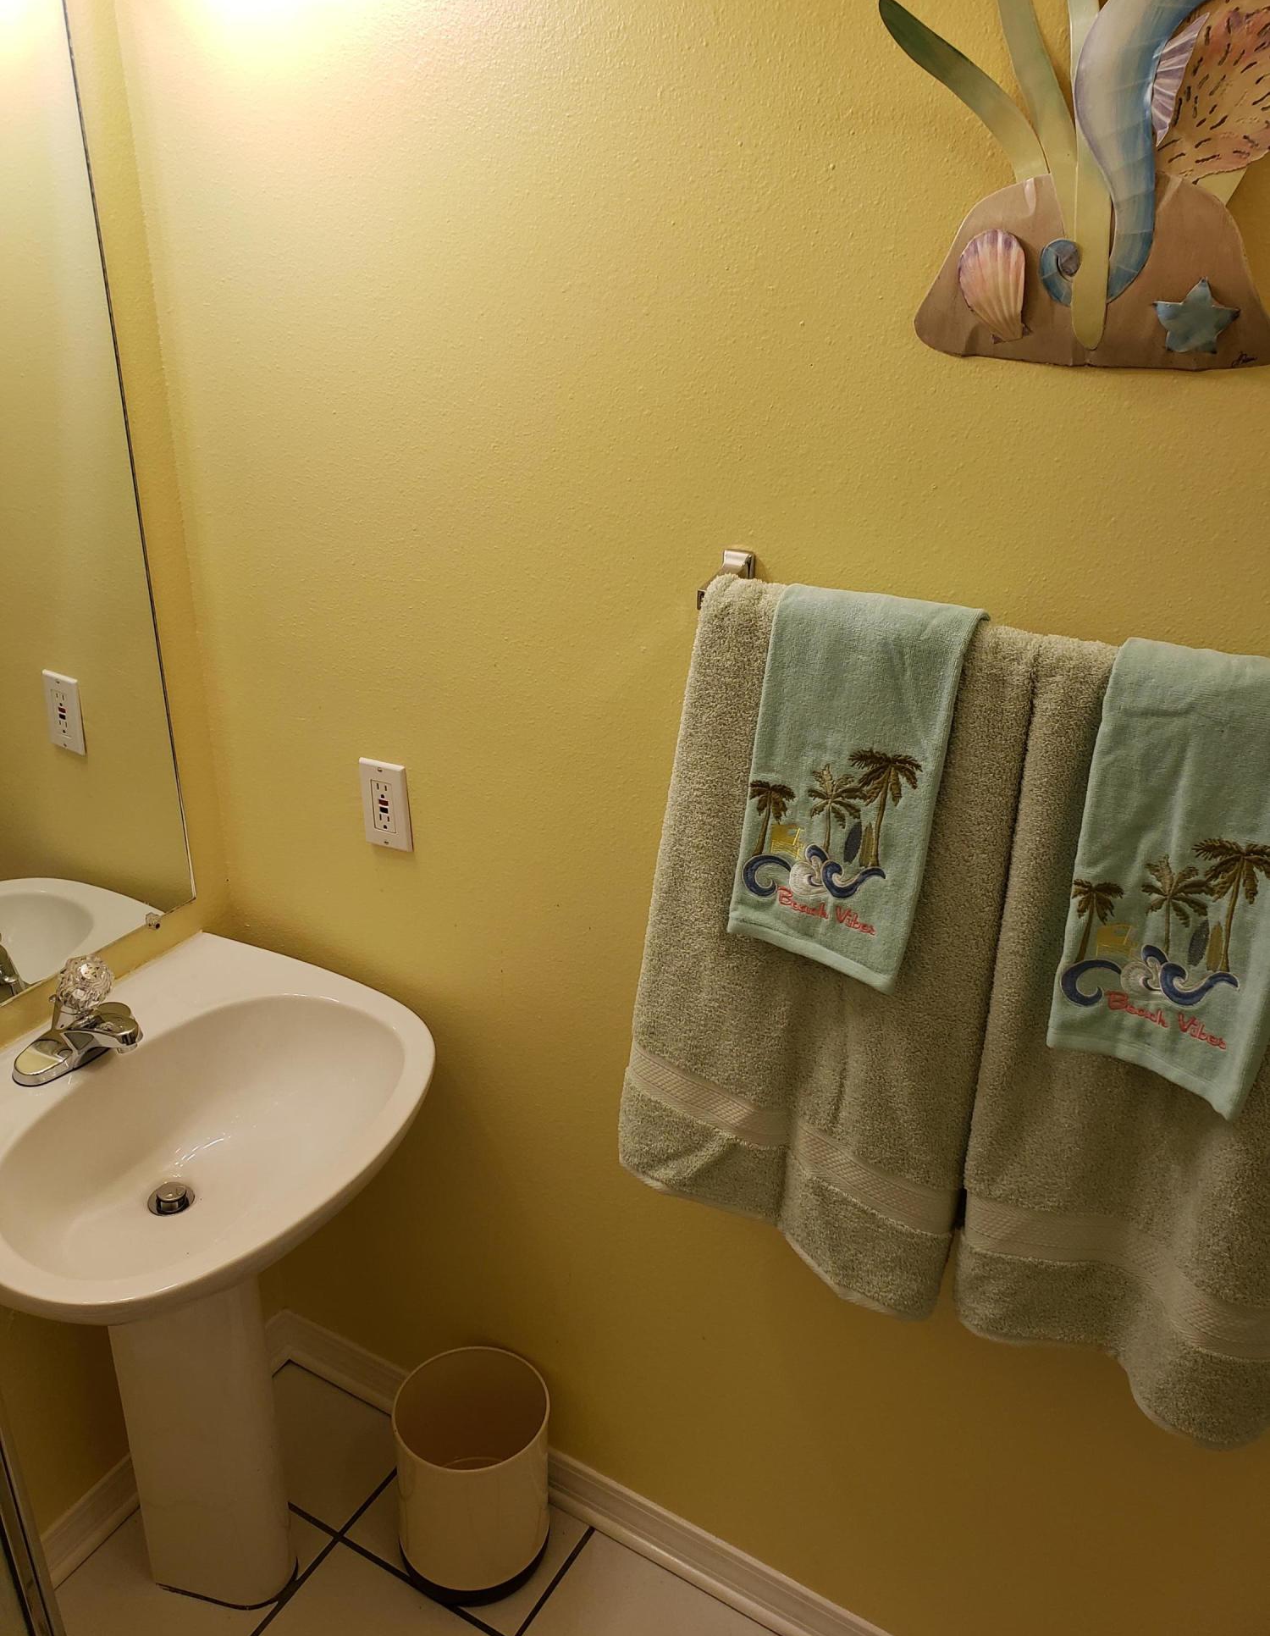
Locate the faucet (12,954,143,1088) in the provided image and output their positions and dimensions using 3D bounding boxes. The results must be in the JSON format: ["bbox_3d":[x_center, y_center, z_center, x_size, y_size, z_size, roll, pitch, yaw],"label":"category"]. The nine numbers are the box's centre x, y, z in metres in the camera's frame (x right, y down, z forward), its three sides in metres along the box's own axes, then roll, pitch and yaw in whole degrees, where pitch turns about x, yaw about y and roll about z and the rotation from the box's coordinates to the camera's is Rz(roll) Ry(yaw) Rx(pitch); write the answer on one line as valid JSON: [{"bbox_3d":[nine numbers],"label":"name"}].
[{"bbox_3d":[-0.630,0.228,1.479,0.142,0.126,0.156,15,28,27],"label":"faucet"}]

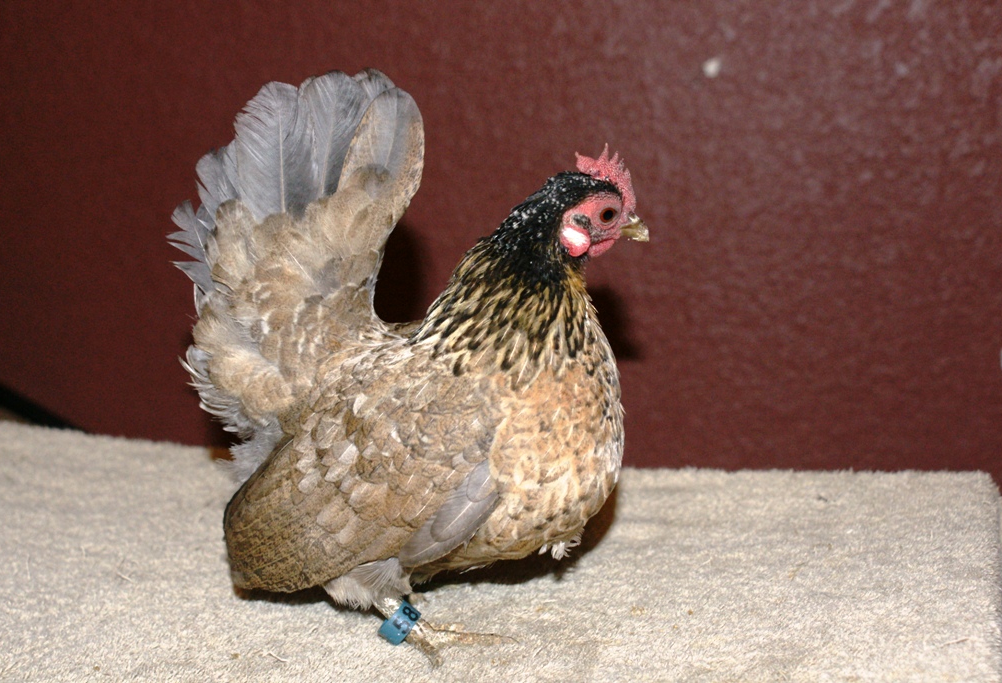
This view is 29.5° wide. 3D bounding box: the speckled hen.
[{"bbox_3d":[-0.048,0.012,0.930,0.240,0.286,0.135,3,13,14],"label":"speckled hen"}]

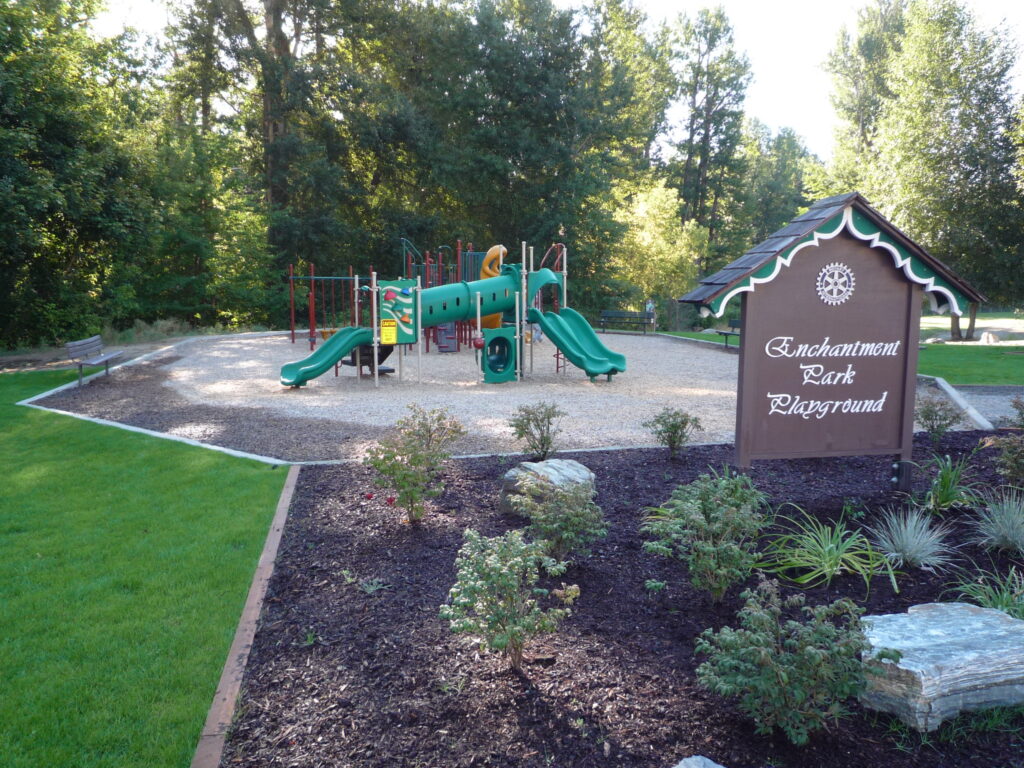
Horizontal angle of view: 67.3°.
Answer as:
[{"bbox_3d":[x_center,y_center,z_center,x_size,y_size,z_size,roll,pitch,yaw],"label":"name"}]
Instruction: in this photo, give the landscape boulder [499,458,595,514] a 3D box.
[{"bbox_3d":[0.284,0.809,6.286,0.760,0.360,0.540,0,8,3],"label":"landscape boulder"}]

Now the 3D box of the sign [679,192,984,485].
[{"bbox_3d":[2.745,-0.367,6.652,2.440,2.440,0.550,-1,7,-10],"label":"sign"}]

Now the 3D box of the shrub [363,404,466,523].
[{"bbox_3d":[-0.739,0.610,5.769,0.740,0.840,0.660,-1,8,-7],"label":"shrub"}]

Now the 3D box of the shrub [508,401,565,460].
[{"bbox_3d":[0.241,0.461,7.546,0.540,0.550,0.540,0,7,0],"label":"shrub"}]

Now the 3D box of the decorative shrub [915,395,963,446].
[{"bbox_3d":[5.253,0.437,9.454,0.600,0.600,0.580,4,9,29],"label":"decorative shrub"}]

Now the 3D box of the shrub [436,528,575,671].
[{"bbox_3d":[-0.013,0.932,3.301,0.570,0.590,0.540,0,7,0],"label":"shrub"}]

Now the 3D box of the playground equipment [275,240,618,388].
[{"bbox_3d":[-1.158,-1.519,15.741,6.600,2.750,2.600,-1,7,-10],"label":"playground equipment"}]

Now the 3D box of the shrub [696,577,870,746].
[{"bbox_3d":[0.962,0.998,2.773,0.580,0.580,0.540,0,7,0],"label":"shrub"}]

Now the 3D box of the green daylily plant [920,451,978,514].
[{"bbox_3d":[3.500,0.768,6.149,0.480,0.470,0.460,5,9,30],"label":"green daylily plant"}]

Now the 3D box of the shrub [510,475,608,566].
[{"bbox_3d":[0.282,0.798,4.634,0.580,0.550,0.550,0,7,0],"label":"shrub"}]

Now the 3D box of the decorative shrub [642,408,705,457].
[{"bbox_3d":[1.798,0.546,8.577,0.640,0.560,0.600,2,8,12],"label":"decorative shrub"}]

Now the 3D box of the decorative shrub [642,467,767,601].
[{"bbox_3d":[1.051,0.826,4.111,0.620,0.650,0.580,2,8,15],"label":"decorative shrub"}]

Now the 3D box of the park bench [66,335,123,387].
[{"bbox_3d":[-8.700,-0.519,16.182,0.600,0.830,2.000,-2,8,-13],"label":"park bench"}]

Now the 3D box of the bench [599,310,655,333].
[{"bbox_3d":[4.324,-2.335,29.225,2.150,0.850,0.600,3,7,24],"label":"bench"}]

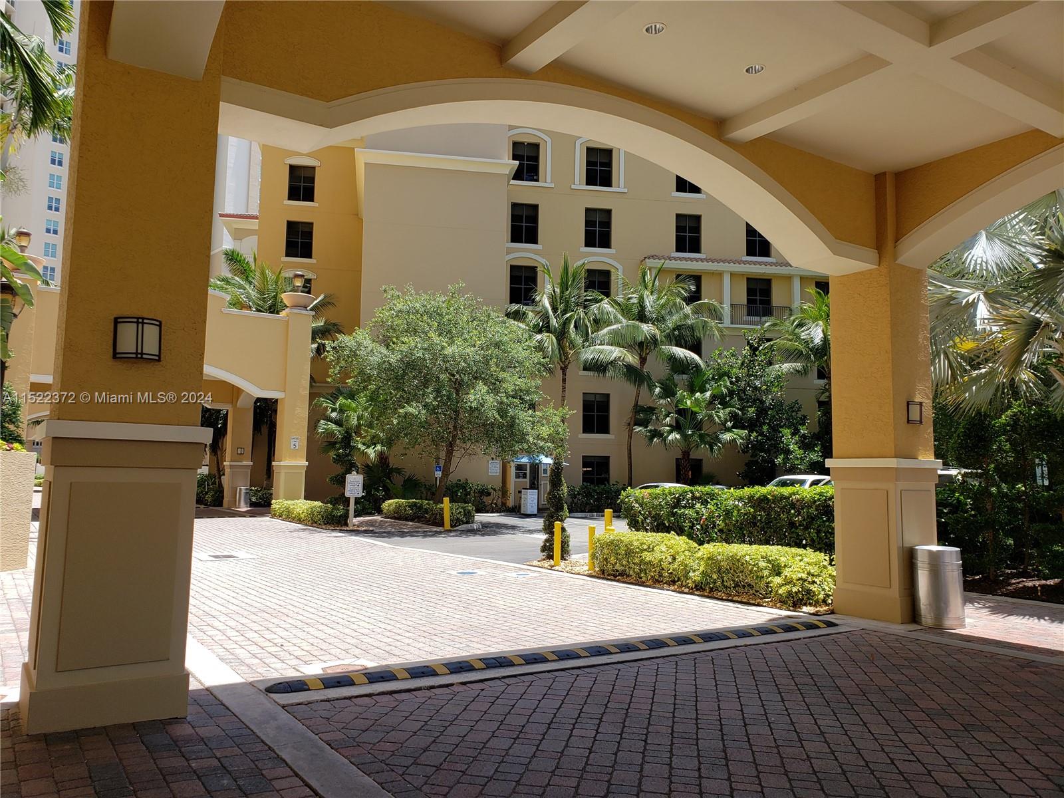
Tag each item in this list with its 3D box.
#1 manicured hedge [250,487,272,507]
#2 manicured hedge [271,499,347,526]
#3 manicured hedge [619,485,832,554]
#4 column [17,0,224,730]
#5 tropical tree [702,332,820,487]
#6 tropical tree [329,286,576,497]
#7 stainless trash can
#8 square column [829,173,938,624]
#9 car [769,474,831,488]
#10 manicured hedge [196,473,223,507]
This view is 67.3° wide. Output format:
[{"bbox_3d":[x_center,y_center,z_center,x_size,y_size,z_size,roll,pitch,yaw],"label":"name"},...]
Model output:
[{"bbox_3d":[-12.718,4.563,37.120,1.826,0.913,0.996,5,-7,-34],"label":"manicured hedge"},{"bbox_3d":[-7.339,3.658,26.067,1.050,0.620,4.600,5,-7,-34],"label":"manicured hedge"},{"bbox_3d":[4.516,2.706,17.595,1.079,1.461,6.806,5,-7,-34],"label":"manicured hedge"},{"bbox_3d":[-2.845,-0.436,5.658,0.950,5.100,0.950,5,-7,-34],"label":"column"},{"bbox_3d":[10.577,1.114,36.929,5.166,8.542,4.700,-1,-6,16],"label":"tropical tree"},{"bbox_3d":[-2.879,0.188,27.158,8.200,7.800,7.500,1,-6,0],"label":"tropical tree"},{"bbox_3d":[4.793,2.209,9.421,0.511,0.893,0.511,1,-5,0],"label":"stainless trash can"},{"bbox_3d":[4.481,-0.027,10.230,0.950,5.488,0.950,5,-7,-34],"label":"square column"},{"bbox_3d":[8.110,3.216,24.081,4.600,1.700,1.850,5,-7,-34],"label":"car"},{"bbox_3d":[-15.108,4.260,37.437,1.162,1.494,3.320,5,-7,-34],"label":"manicured hedge"}]

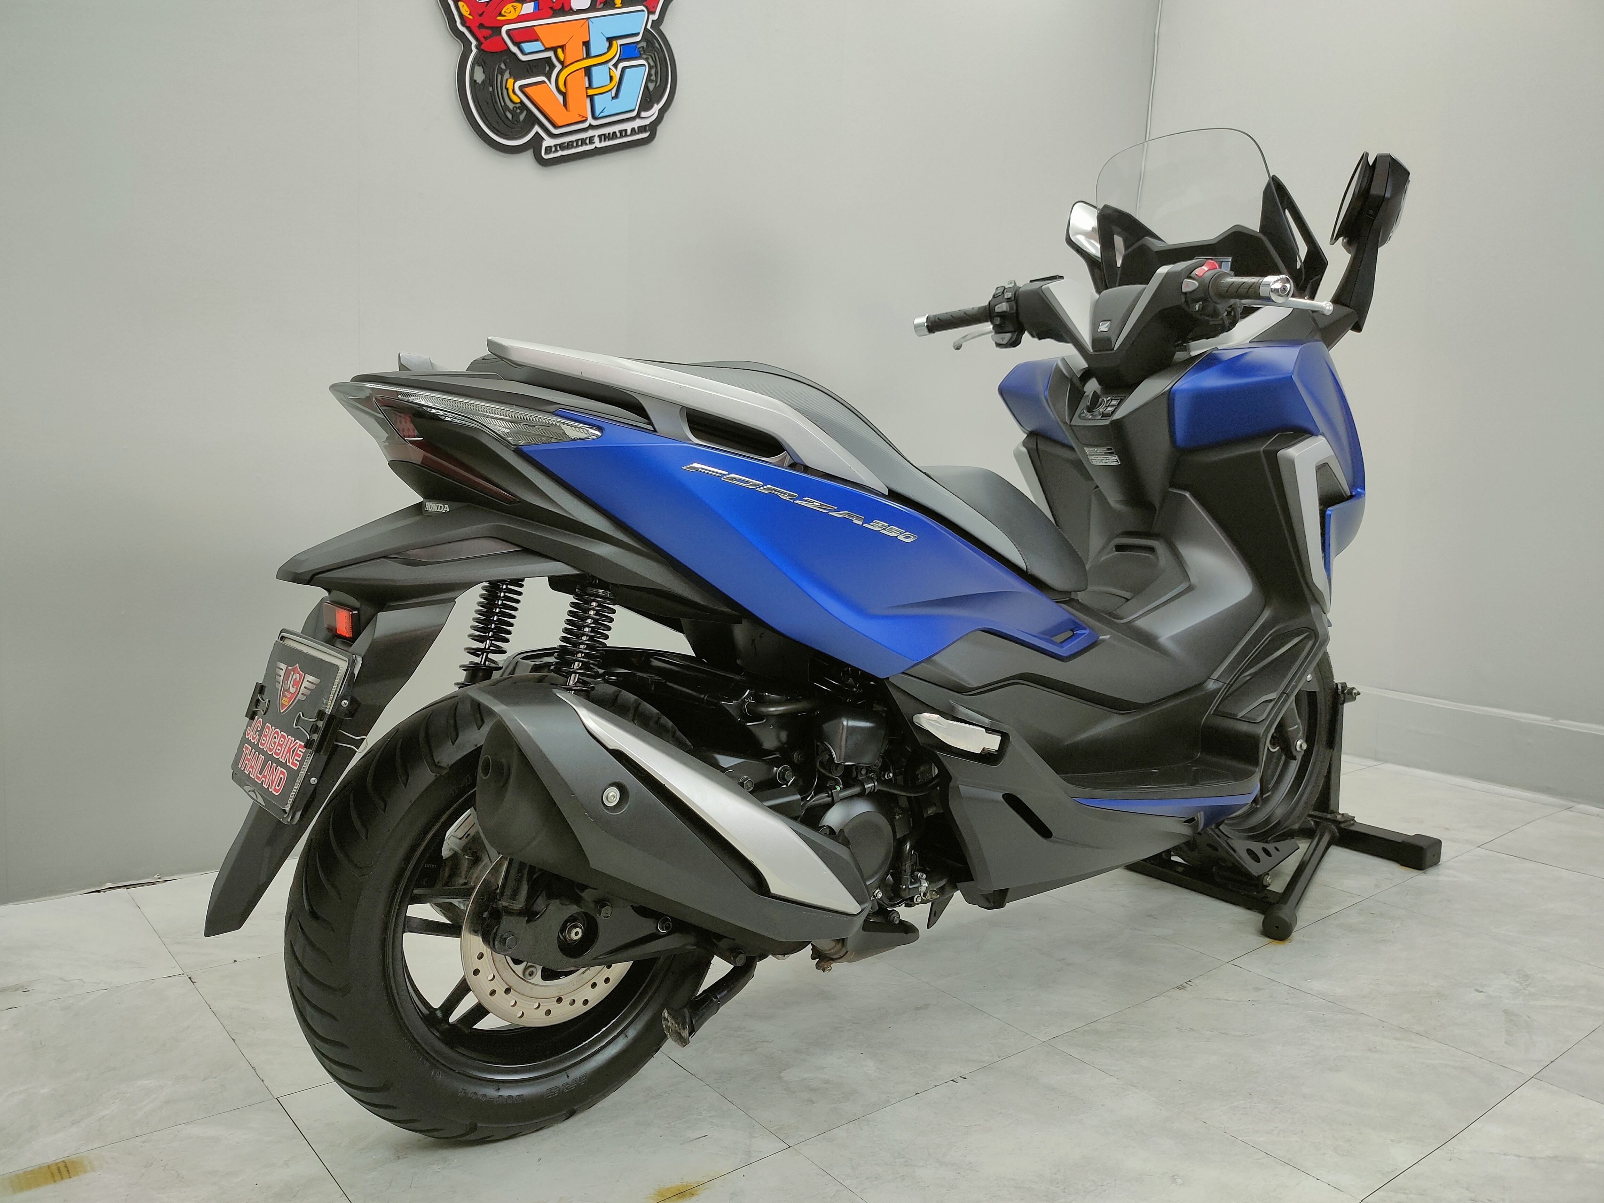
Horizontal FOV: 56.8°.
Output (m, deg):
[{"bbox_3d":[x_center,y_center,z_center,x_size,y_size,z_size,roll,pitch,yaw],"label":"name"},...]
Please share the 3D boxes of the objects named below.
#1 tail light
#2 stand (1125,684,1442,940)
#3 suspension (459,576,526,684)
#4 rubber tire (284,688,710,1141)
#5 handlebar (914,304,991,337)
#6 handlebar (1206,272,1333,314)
[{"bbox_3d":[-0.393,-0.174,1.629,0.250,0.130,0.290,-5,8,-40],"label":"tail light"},{"bbox_3d":[0.926,0.354,2.898,0.660,0.360,0.450,-5,8,-40],"label":"stand"},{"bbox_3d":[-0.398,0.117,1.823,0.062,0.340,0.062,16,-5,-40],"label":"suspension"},{"bbox_3d":[-0.328,0.360,1.768,0.552,0.552,0.145,-5,8,-40],"label":"rubber tire"},{"bbox_3d":[0.265,-0.492,2.593,0.145,0.038,0.040,-4,3,33],"label":"handlebar"},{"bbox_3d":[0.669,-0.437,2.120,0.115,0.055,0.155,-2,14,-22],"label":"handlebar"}]

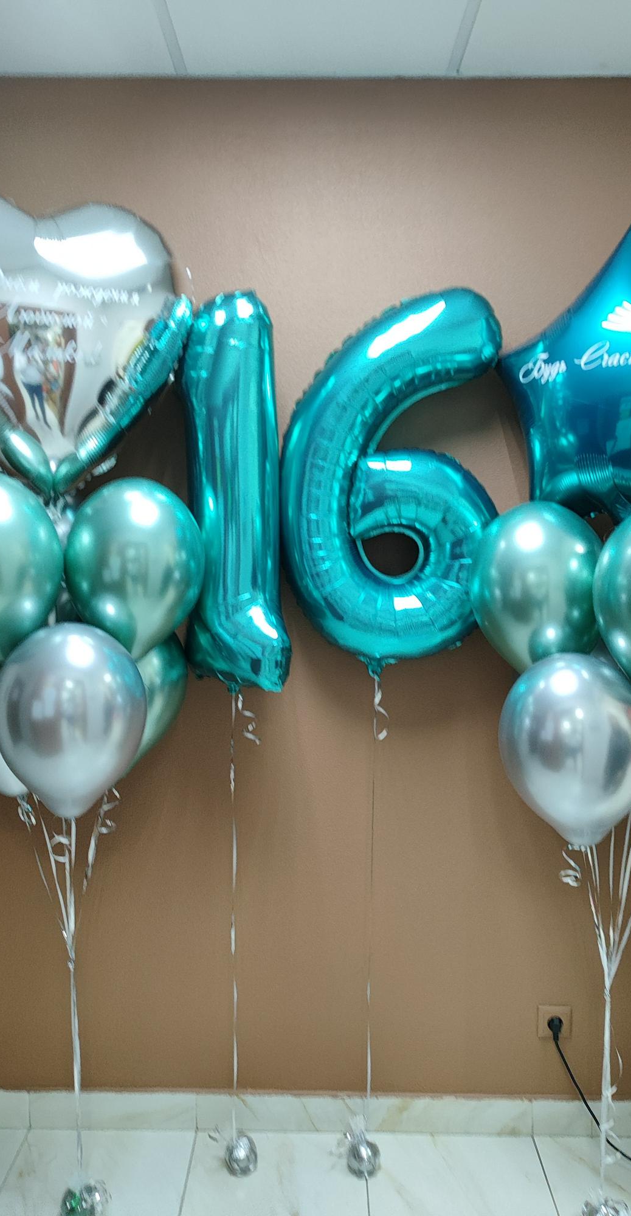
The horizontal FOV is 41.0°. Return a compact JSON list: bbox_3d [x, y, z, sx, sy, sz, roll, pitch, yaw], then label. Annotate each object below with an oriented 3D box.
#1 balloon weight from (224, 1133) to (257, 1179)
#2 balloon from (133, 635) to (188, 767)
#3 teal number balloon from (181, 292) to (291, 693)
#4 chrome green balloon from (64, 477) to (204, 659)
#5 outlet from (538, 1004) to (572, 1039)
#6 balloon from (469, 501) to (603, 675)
[{"bbox_3d":[-0.165,1.217,1.872,0.074,0.082,0.074,1,3,0],"label":"balloon weight"},{"bbox_3d":[-0.412,0.199,1.760,0.275,0.365,0.275,9,-1,0],"label":"balloon"},{"bbox_3d":[-0.167,-0.245,1.755,0.170,0.804,0.310,-2,5,-39],"label":"teal number balloon"},{"bbox_3d":[-0.363,-0.074,1.679,0.275,0.365,0.275,7,1,0],"label":"chrome green balloon"},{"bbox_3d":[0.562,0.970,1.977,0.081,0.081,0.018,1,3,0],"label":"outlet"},{"bbox_3d":[0.465,-0.038,1.764,0.275,0.365,0.275,-9,-3,1],"label":"balloon"}]

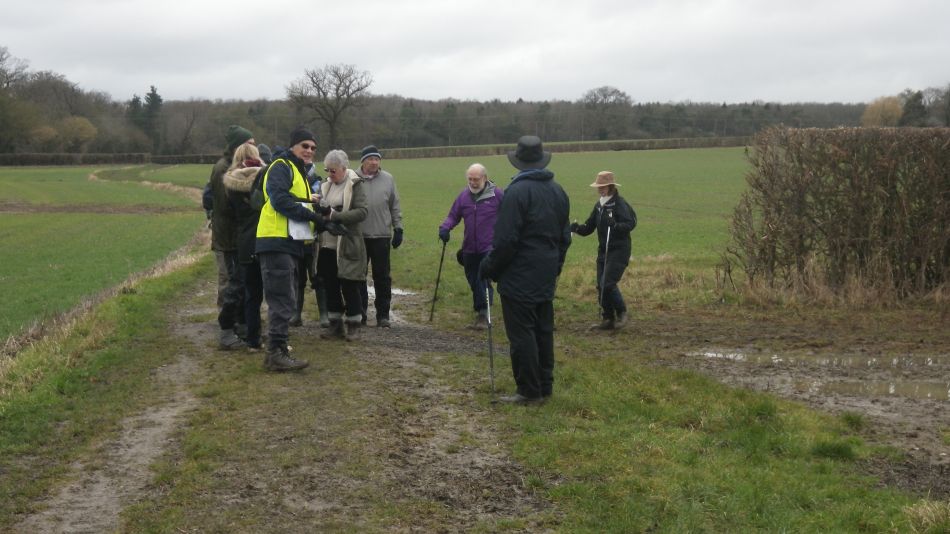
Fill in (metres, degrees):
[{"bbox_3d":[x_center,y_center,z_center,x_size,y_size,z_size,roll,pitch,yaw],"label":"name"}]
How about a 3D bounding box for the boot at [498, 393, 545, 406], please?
[{"bbox_3d":[0.310,0.853,10.400,0.305,0.128,0.115,2,4,21],"label":"boot"}]

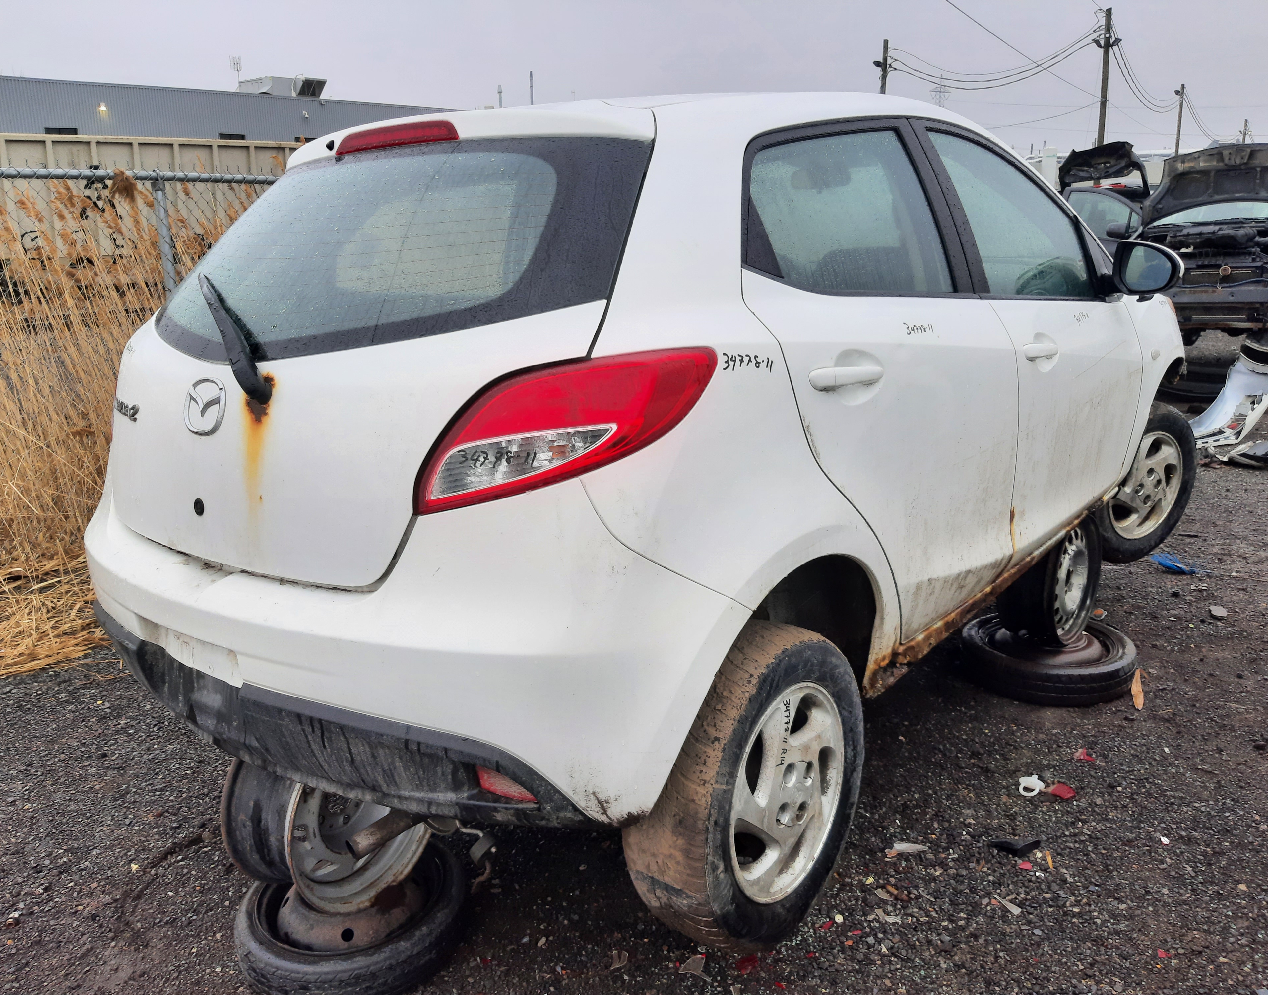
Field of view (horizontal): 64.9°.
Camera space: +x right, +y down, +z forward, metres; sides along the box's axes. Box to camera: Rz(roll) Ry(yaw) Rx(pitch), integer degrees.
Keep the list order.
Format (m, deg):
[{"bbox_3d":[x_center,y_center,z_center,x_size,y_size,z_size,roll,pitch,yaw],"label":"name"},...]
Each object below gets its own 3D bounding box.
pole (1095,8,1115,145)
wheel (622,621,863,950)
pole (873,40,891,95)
[{"bbox_3d":[18.000,-13.700,38.500,0.380,9.500,0.380,-2,14,0],"label":"pole"},{"bbox_3d":[0.219,0.512,1.824,0.185,0.580,0.580,9,18,38],"label":"wheel"},{"bbox_3d":[11.400,-15.400,45.400,0.350,10.000,0.350,-2,14,0],"label":"pole"}]

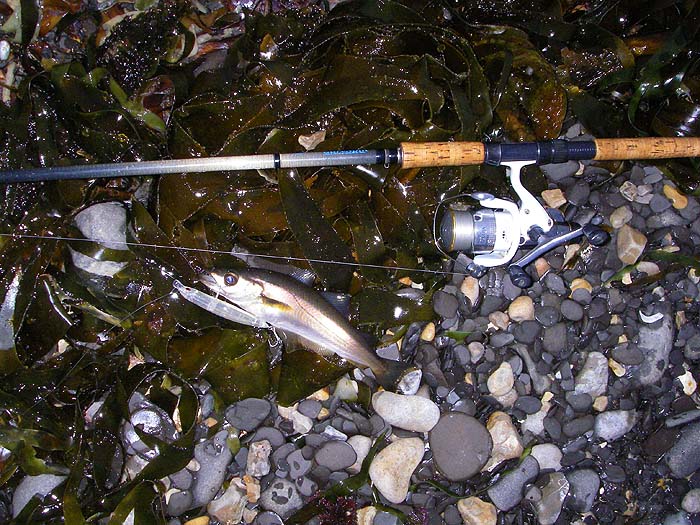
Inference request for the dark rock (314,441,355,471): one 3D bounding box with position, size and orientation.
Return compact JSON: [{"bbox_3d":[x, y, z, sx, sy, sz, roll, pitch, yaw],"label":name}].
[{"bbox_3d":[-0.016,0.216,0.859,0.045,0.018,0.029,7,74,2],"label":"dark rock"}]

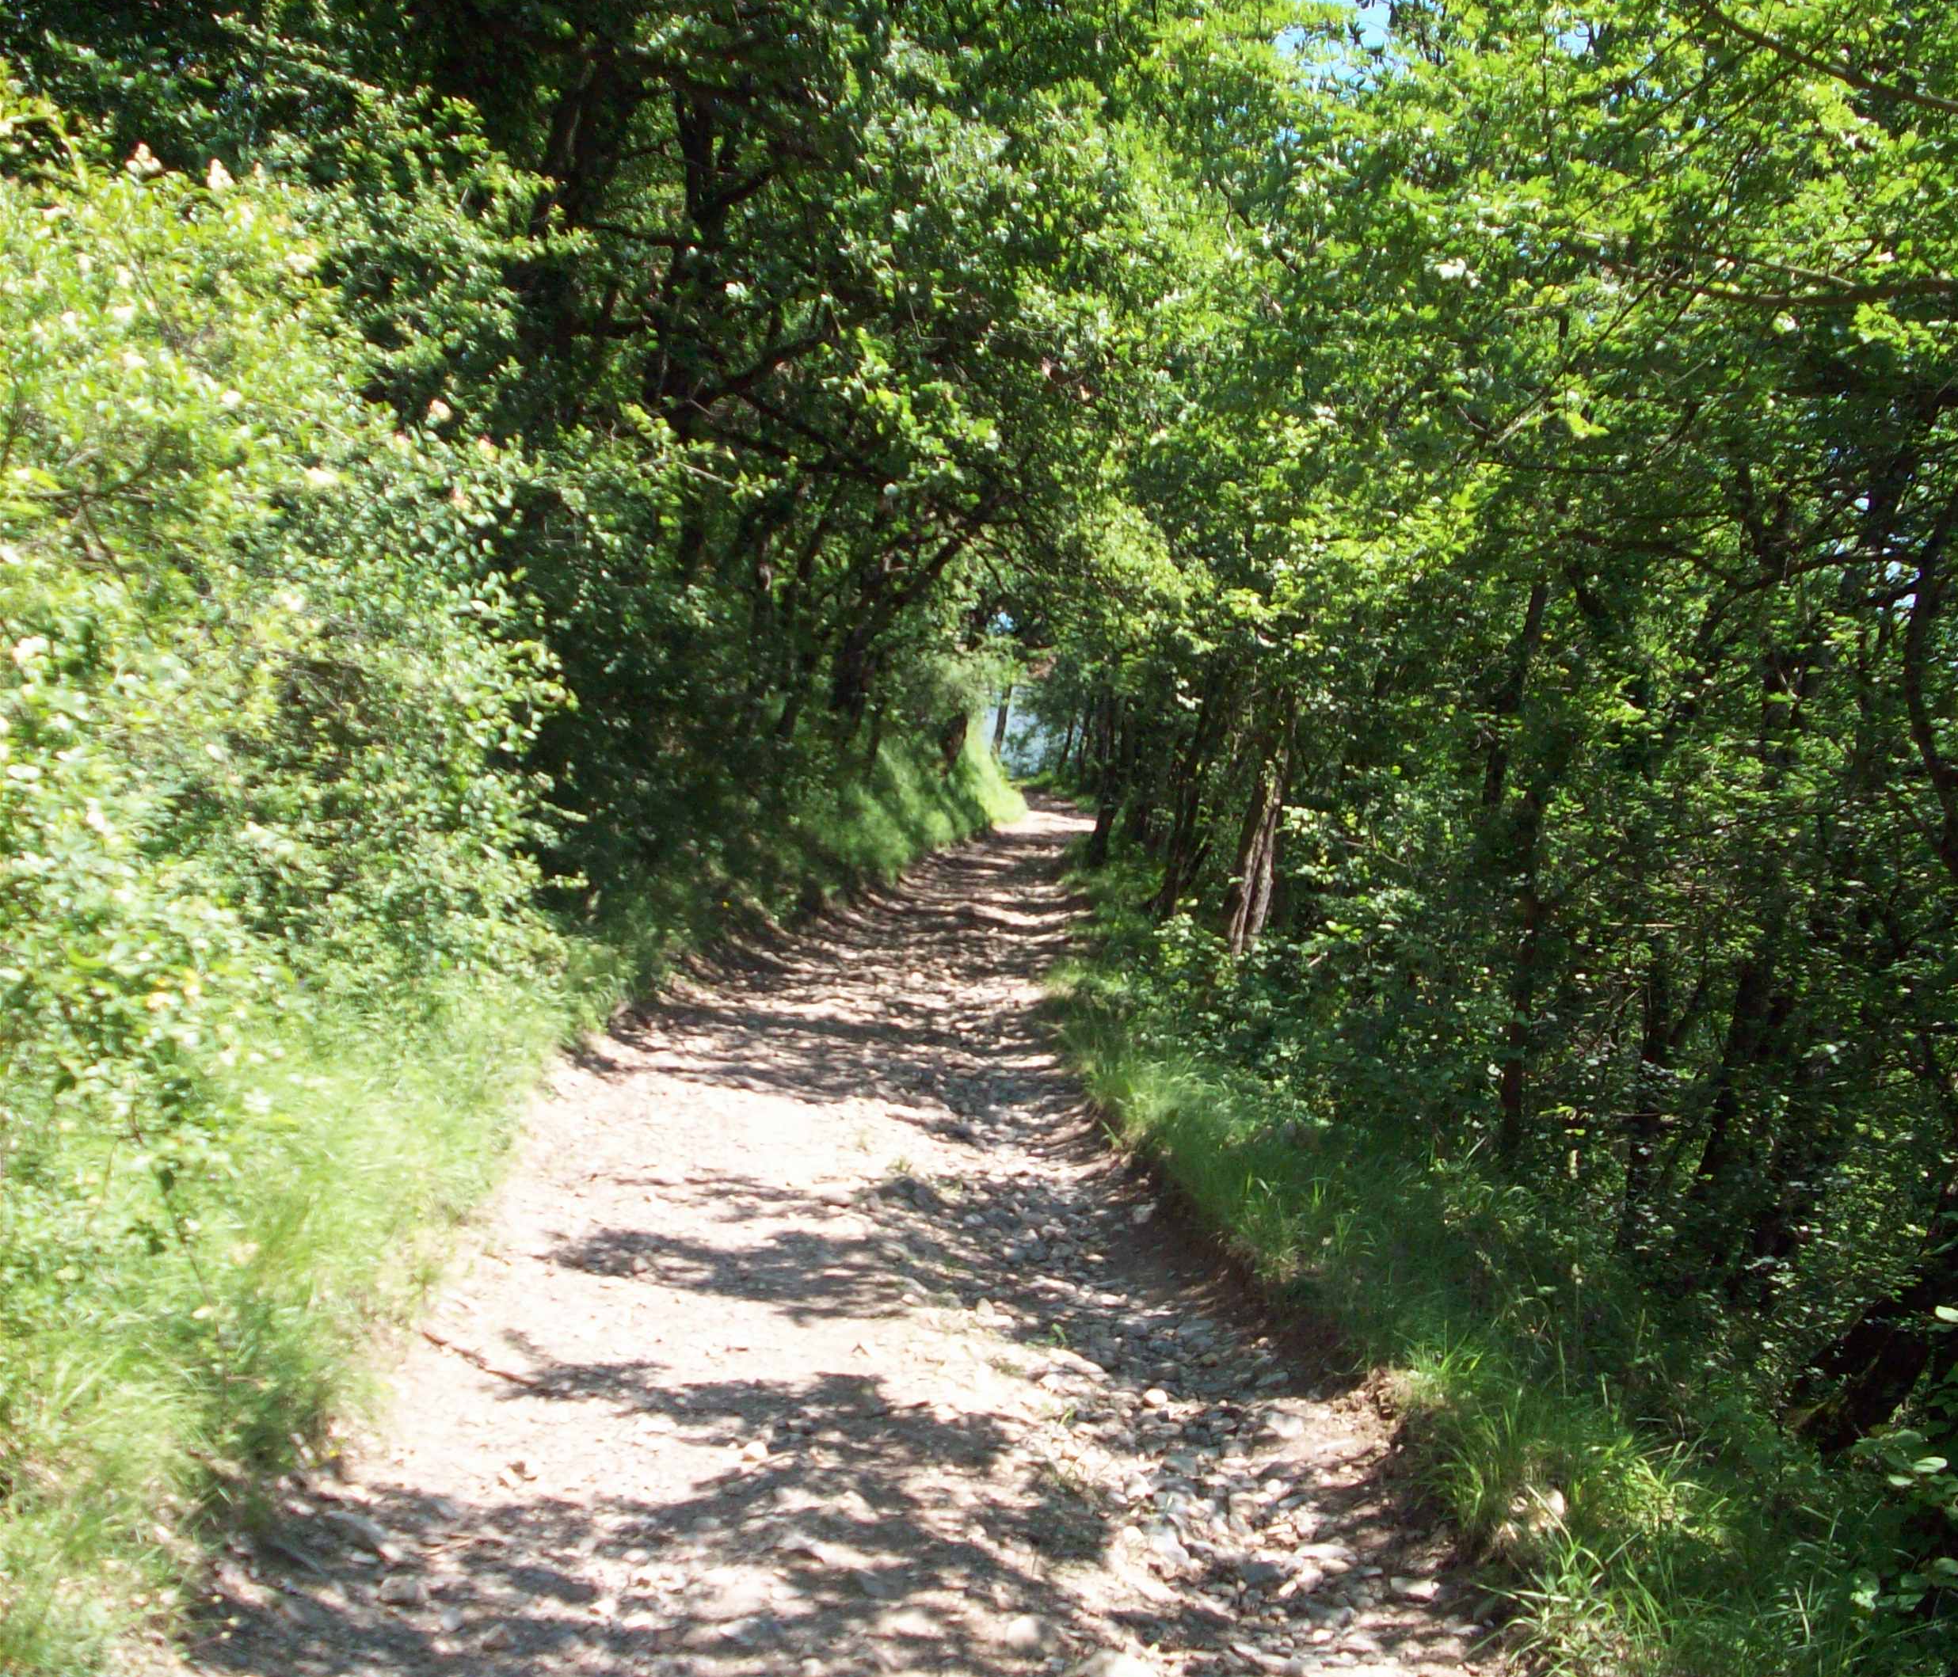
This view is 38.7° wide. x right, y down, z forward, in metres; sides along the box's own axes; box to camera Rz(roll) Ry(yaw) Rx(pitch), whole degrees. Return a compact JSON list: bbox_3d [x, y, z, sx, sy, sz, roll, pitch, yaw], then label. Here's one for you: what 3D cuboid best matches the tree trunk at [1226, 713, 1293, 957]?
[{"bbox_3d":[1.789,-0.033,17.800,0.340,1.700,0.330,6,2,0],"label":"tree trunk"}]

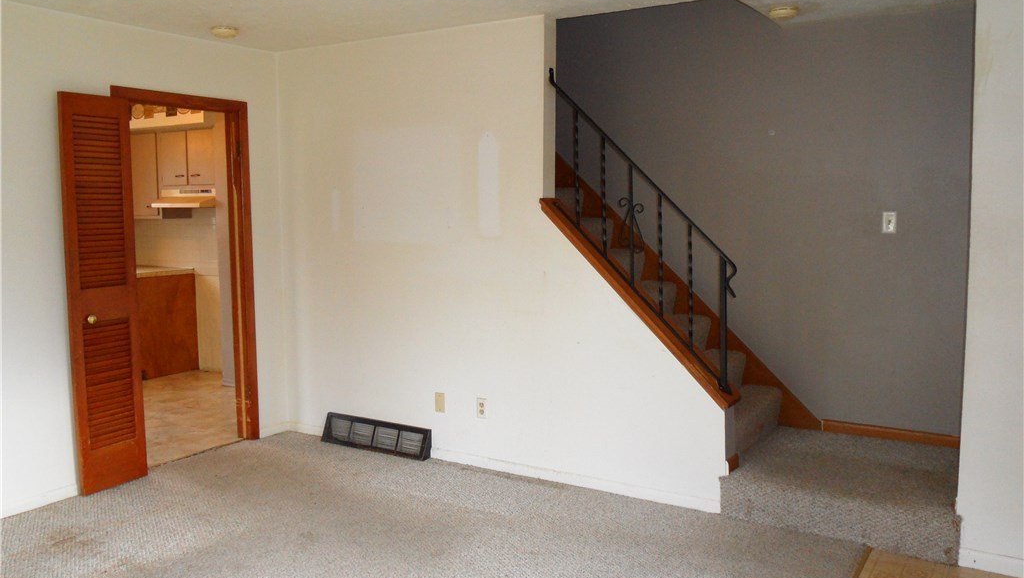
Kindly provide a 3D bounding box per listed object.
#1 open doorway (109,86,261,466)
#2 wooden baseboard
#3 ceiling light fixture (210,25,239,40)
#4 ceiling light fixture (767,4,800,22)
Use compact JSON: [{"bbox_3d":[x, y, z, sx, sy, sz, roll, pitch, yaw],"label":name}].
[{"bbox_3d":[-1.880,-0.052,4.812,0.122,2.104,0.892,3,7,32],"label":"open doorway"},{"bbox_3d":[2.029,0.778,4.449,0.689,0.064,0.018,3,7,32],"label":"wooden baseboard"},{"bbox_3d":[-1.561,-1.392,4.508,0.151,0.042,0.151,3,7,32],"label":"ceiling light fixture"},{"bbox_3d":[1.355,-1.367,4.129,0.150,0.042,0.150,3,7,32],"label":"ceiling light fixture"}]

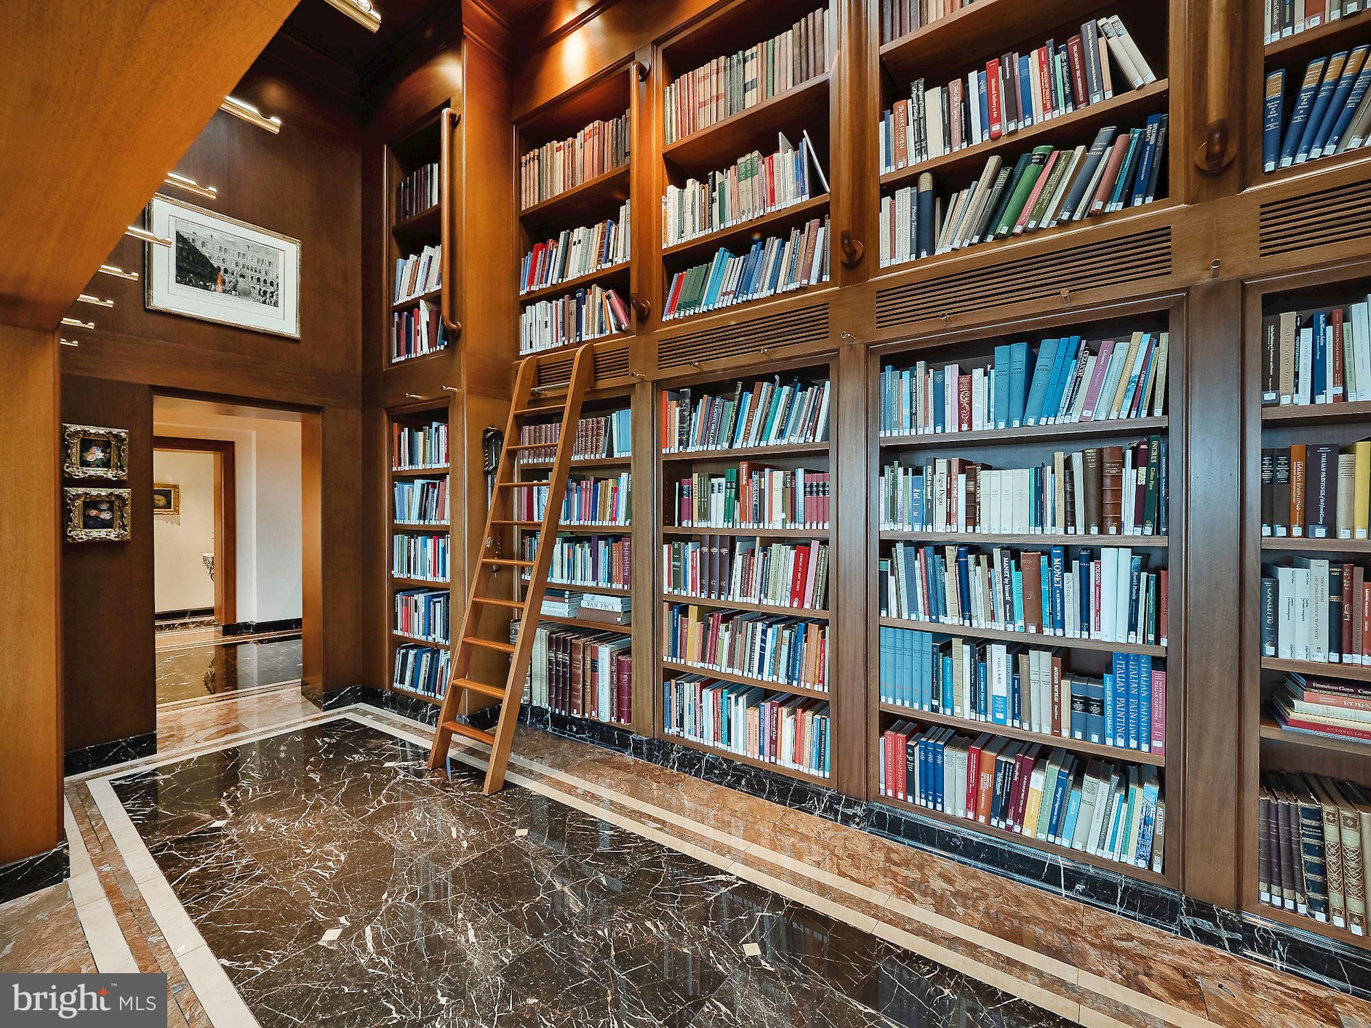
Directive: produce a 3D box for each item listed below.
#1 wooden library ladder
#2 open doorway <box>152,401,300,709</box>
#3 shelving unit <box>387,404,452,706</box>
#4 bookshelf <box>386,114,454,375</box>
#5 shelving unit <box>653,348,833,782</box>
[{"bbox_3d":[-0.968,0.213,3.240,0.525,2.528,0.156,0,-15,35],"label":"wooden library ladder"},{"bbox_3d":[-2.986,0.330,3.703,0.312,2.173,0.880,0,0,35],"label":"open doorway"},{"bbox_3d":[-1.749,0.251,3.892,0.824,1.995,0.312,0,0,35],"label":"shelving unit"},{"bbox_3d":[-1.753,-1.841,3.883,0.831,1.619,0.312,0,0,35],"label":"bookshelf"},{"bbox_3d":[0.343,0.264,2.955,1.068,2.016,0.312,0,0,35],"label":"shelving unit"}]

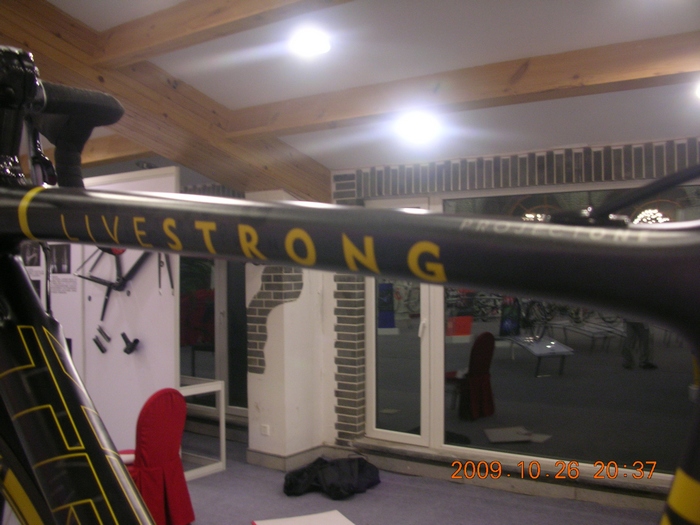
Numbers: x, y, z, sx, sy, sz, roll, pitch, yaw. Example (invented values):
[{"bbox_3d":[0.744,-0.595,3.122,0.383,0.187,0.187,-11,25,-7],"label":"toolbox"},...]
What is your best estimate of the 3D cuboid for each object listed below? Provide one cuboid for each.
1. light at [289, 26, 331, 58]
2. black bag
[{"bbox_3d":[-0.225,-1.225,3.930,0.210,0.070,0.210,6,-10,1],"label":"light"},{"bbox_3d":[-0.125,1.640,5.460,0.760,0.220,0.480,0,-1,-7],"label":"black bag"}]

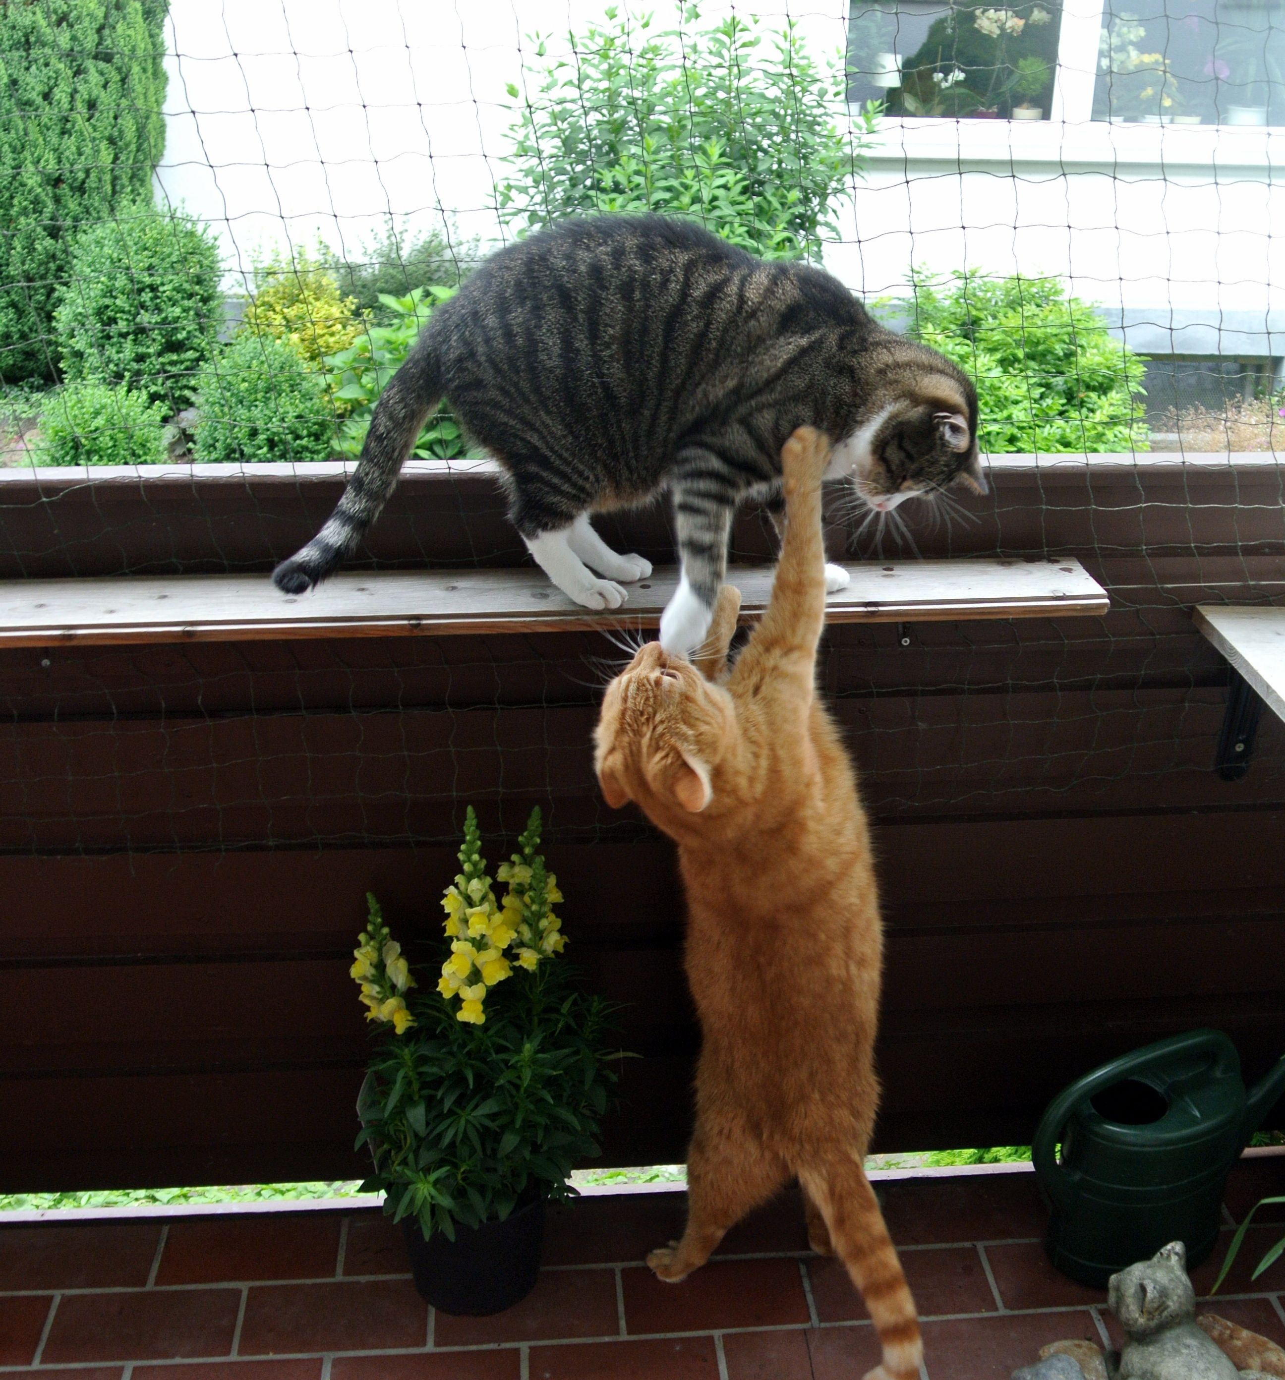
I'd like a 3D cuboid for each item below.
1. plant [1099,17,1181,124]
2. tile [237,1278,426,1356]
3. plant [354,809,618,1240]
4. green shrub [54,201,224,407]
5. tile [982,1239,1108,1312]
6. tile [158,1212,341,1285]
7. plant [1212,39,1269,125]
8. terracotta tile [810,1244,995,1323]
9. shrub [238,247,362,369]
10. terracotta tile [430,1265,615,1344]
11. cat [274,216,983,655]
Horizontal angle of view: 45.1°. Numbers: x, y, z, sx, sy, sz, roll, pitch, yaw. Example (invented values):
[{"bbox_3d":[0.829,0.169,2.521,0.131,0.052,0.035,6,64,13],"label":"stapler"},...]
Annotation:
[{"bbox_3d":[2.090,-2.580,6.513,0.310,0.420,0.200,-3,25,-7],"label":"plant"},{"bbox_3d":[-0.350,0.730,1.787,0.210,0.012,0.098,-2,25,-4],"label":"tile"},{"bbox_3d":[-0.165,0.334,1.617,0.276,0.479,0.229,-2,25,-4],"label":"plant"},{"bbox_3d":[-2.185,-1.613,6.716,0.740,0.920,0.720,-2,26,-4],"label":"green shrub"},{"bbox_3d":[0.522,0.699,1.842,0.210,0.012,0.098,-2,25,-4],"label":"tile"},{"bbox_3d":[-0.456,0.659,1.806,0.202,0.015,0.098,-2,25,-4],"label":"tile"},{"bbox_3d":[2.514,-2.538,6.508,0.210,0.360,0.180,-3,25,-7],"label":"plant"},{"bbox_3d":[0.345,0.801,2.071,0.240,0.014,0.115,-2,26,-4],"label":"terracotta tile"},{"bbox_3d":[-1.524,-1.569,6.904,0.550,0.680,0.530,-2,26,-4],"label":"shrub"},{"bbox_3d":[-0.132,0.722,1.801,0.210,0.012,0.098,-2,25,-4],"label":"terracotta tile"},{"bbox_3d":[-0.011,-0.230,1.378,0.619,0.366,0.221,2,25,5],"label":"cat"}]

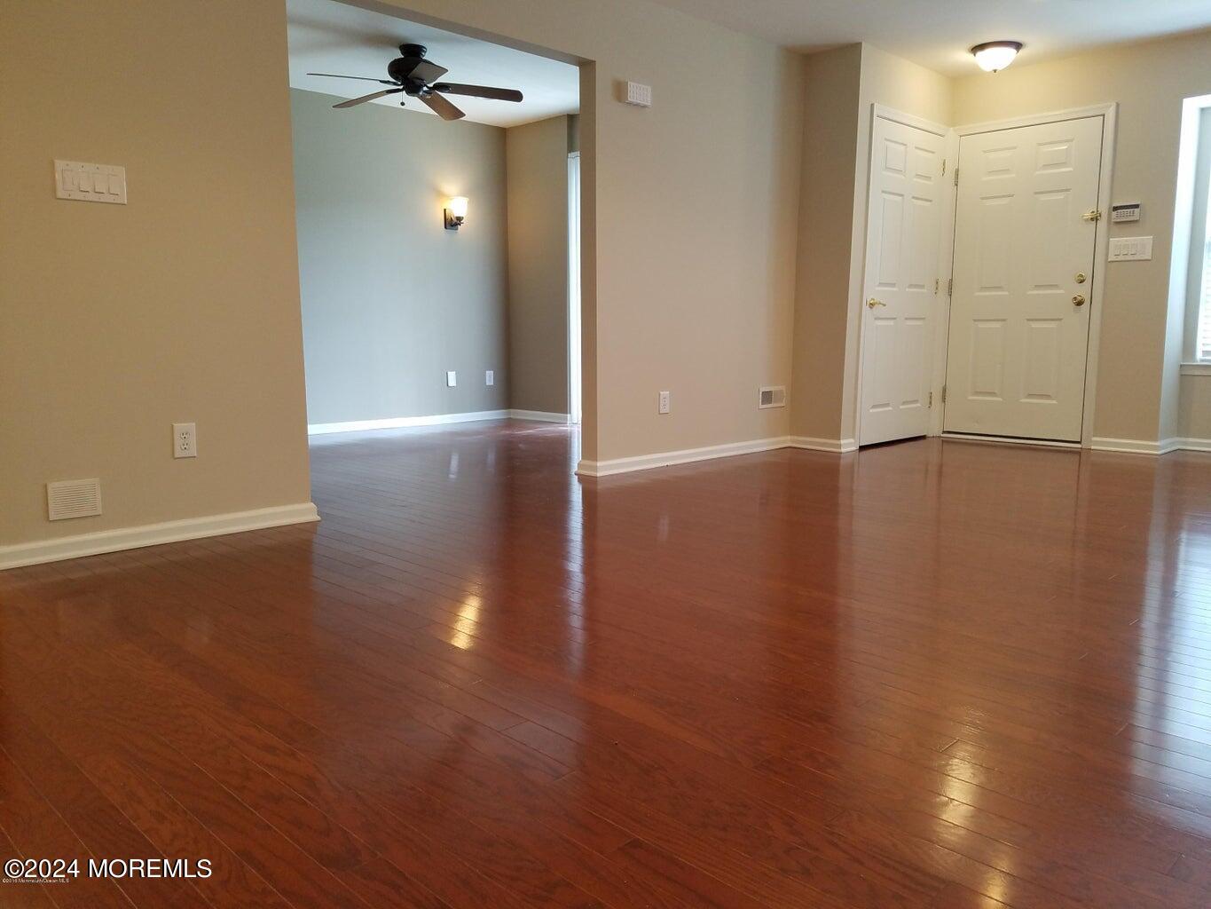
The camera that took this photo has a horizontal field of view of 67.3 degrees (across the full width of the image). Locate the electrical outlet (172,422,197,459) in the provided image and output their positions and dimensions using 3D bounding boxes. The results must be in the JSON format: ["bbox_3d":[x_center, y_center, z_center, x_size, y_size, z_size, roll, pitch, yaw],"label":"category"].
[{"bbox_3d":[-1.517,-0.049,3.281,0.076,0.122,0.009,-8,11,-44],"label":"electrical outlet"}]

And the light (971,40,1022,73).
[{"bbox_3d":[2.358,-2.378,5.490,0.286,0.142,0.286,-8,11,-44],"label":"light"}]

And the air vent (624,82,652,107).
[{"bbox_3d":[0.167,-1.844,4.664,0.168,0.096,0.042,-8,11,-44],"label":"air vent"}]

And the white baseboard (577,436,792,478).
[{"bbox_3d":[0.533,-0.011,5.379,1.754,0.073,0.150,-8,11,-44],"label":"white baseboard"}]

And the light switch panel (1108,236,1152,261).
[{"bbox_3d":[3.197,-1.249,5.538,0.009,0.132,0.230,-8,11,-44],"label":"light switch panel"}]

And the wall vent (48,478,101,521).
[{"bbox_3d":[-1.777,0.150,3.050,0.153,0.126,0.012,-8,11,-44],"label":"wall vent"}]

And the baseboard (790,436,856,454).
[{"bbox_3d":[1.393,-0.076,5.848,0.180,0.073,0.408,-8,11,-44],"label":"baseboard"}]

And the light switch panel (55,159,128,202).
[{"bbox_3d":[-1.691,-0.894,2.995,0.205,0.121,0.009,-8,11,-44],"label":"light switch panel"}]

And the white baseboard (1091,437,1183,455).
[{"bbox_3d":[3.370,-0.070,5.787,0.400,0.074,0.388,-8,11,-44],"label":"white baseboard"}]

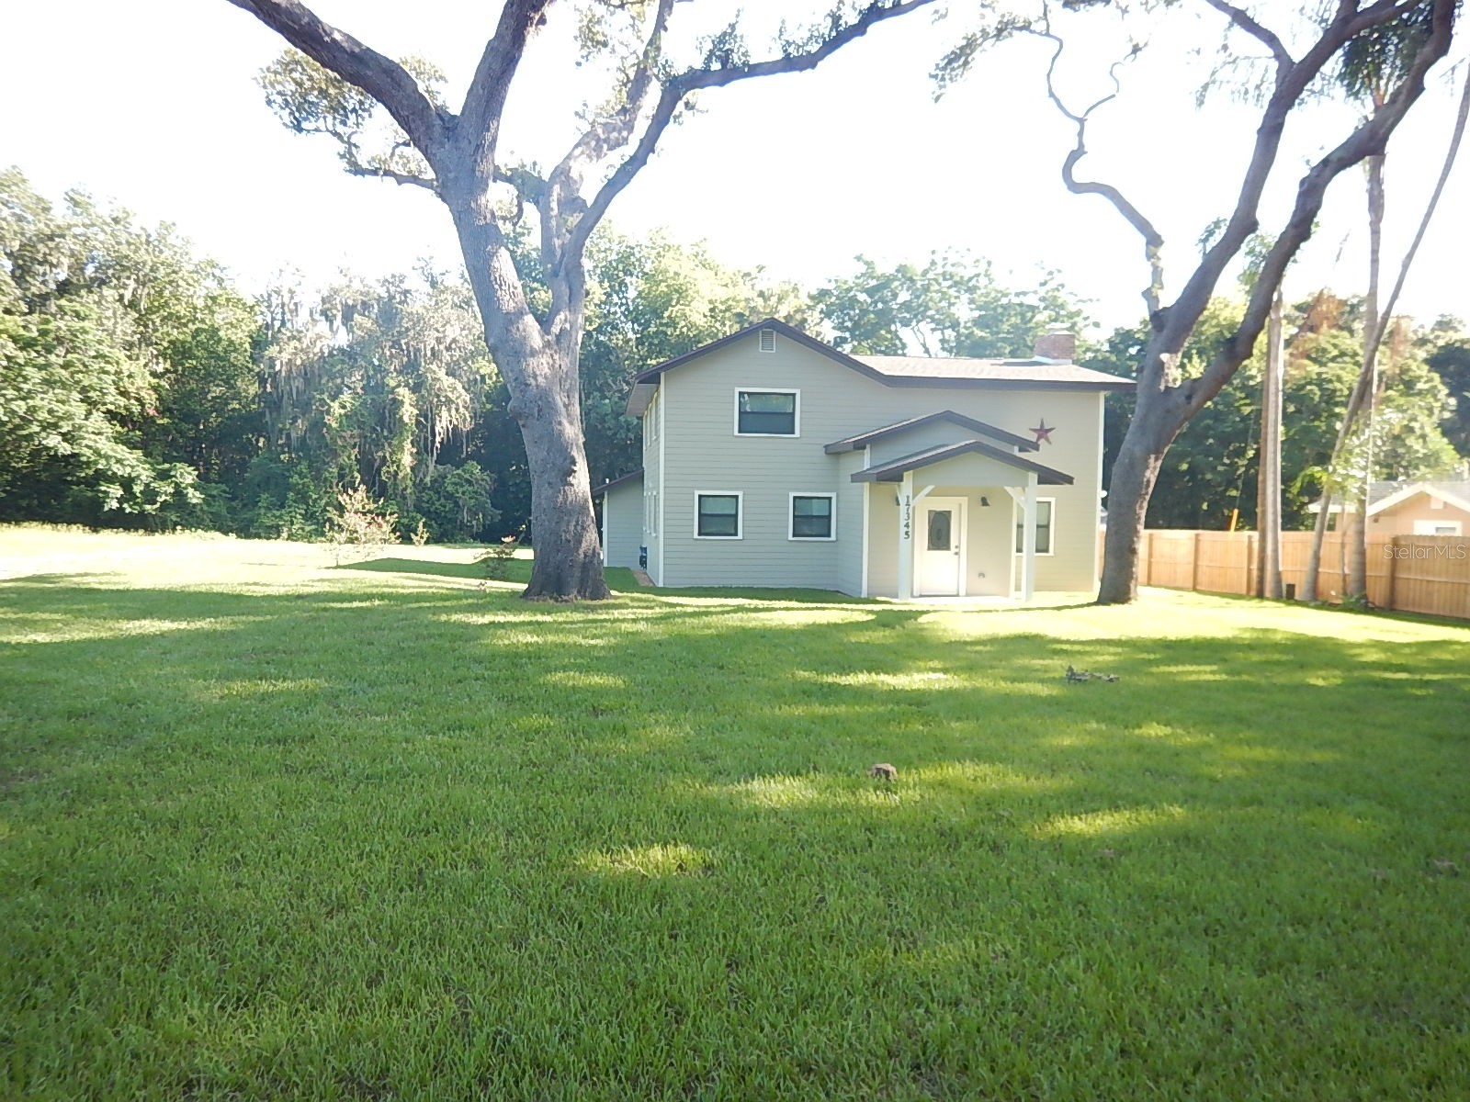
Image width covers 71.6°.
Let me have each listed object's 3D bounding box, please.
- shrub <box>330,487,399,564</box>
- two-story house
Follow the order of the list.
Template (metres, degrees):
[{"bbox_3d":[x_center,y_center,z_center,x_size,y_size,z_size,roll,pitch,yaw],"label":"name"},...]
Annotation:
[{"bbox_3d":[-11.465,-0.798,31.448,2.200,2.450,2.100,0,2,-8],"label":"shrub"},{"bbox_3d":[3.003,-2.637,27.852,13.500,6.720,13.200,0,2,-8],"label":"two-story house"}]

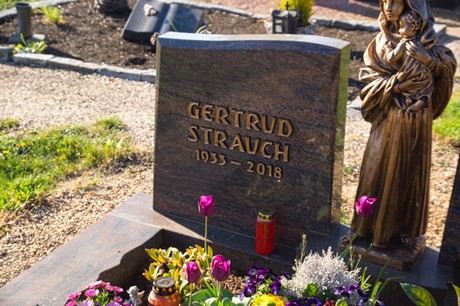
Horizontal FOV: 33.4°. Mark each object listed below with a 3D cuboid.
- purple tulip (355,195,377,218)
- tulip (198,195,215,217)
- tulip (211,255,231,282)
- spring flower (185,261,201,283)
[{"bbox_3d":[0.394,0.156,2.220,0.056,0.062,0.054,14,21,0],"label":"purple tulip"},{"bbox_3d":[-0.071,0.158,2.300,0.049,0.060,0.049,2,22,0],"label":"tulip"},{"bbox_3d":[-0.024,0.307,2.040,0.050,0.068,0.050,2,22,0],"label":"tulip"},{"bbox_3d":[-0.100,0.322,2.070,0.043,0.058,0.043,2,22,0],"label":"spring flower"}]

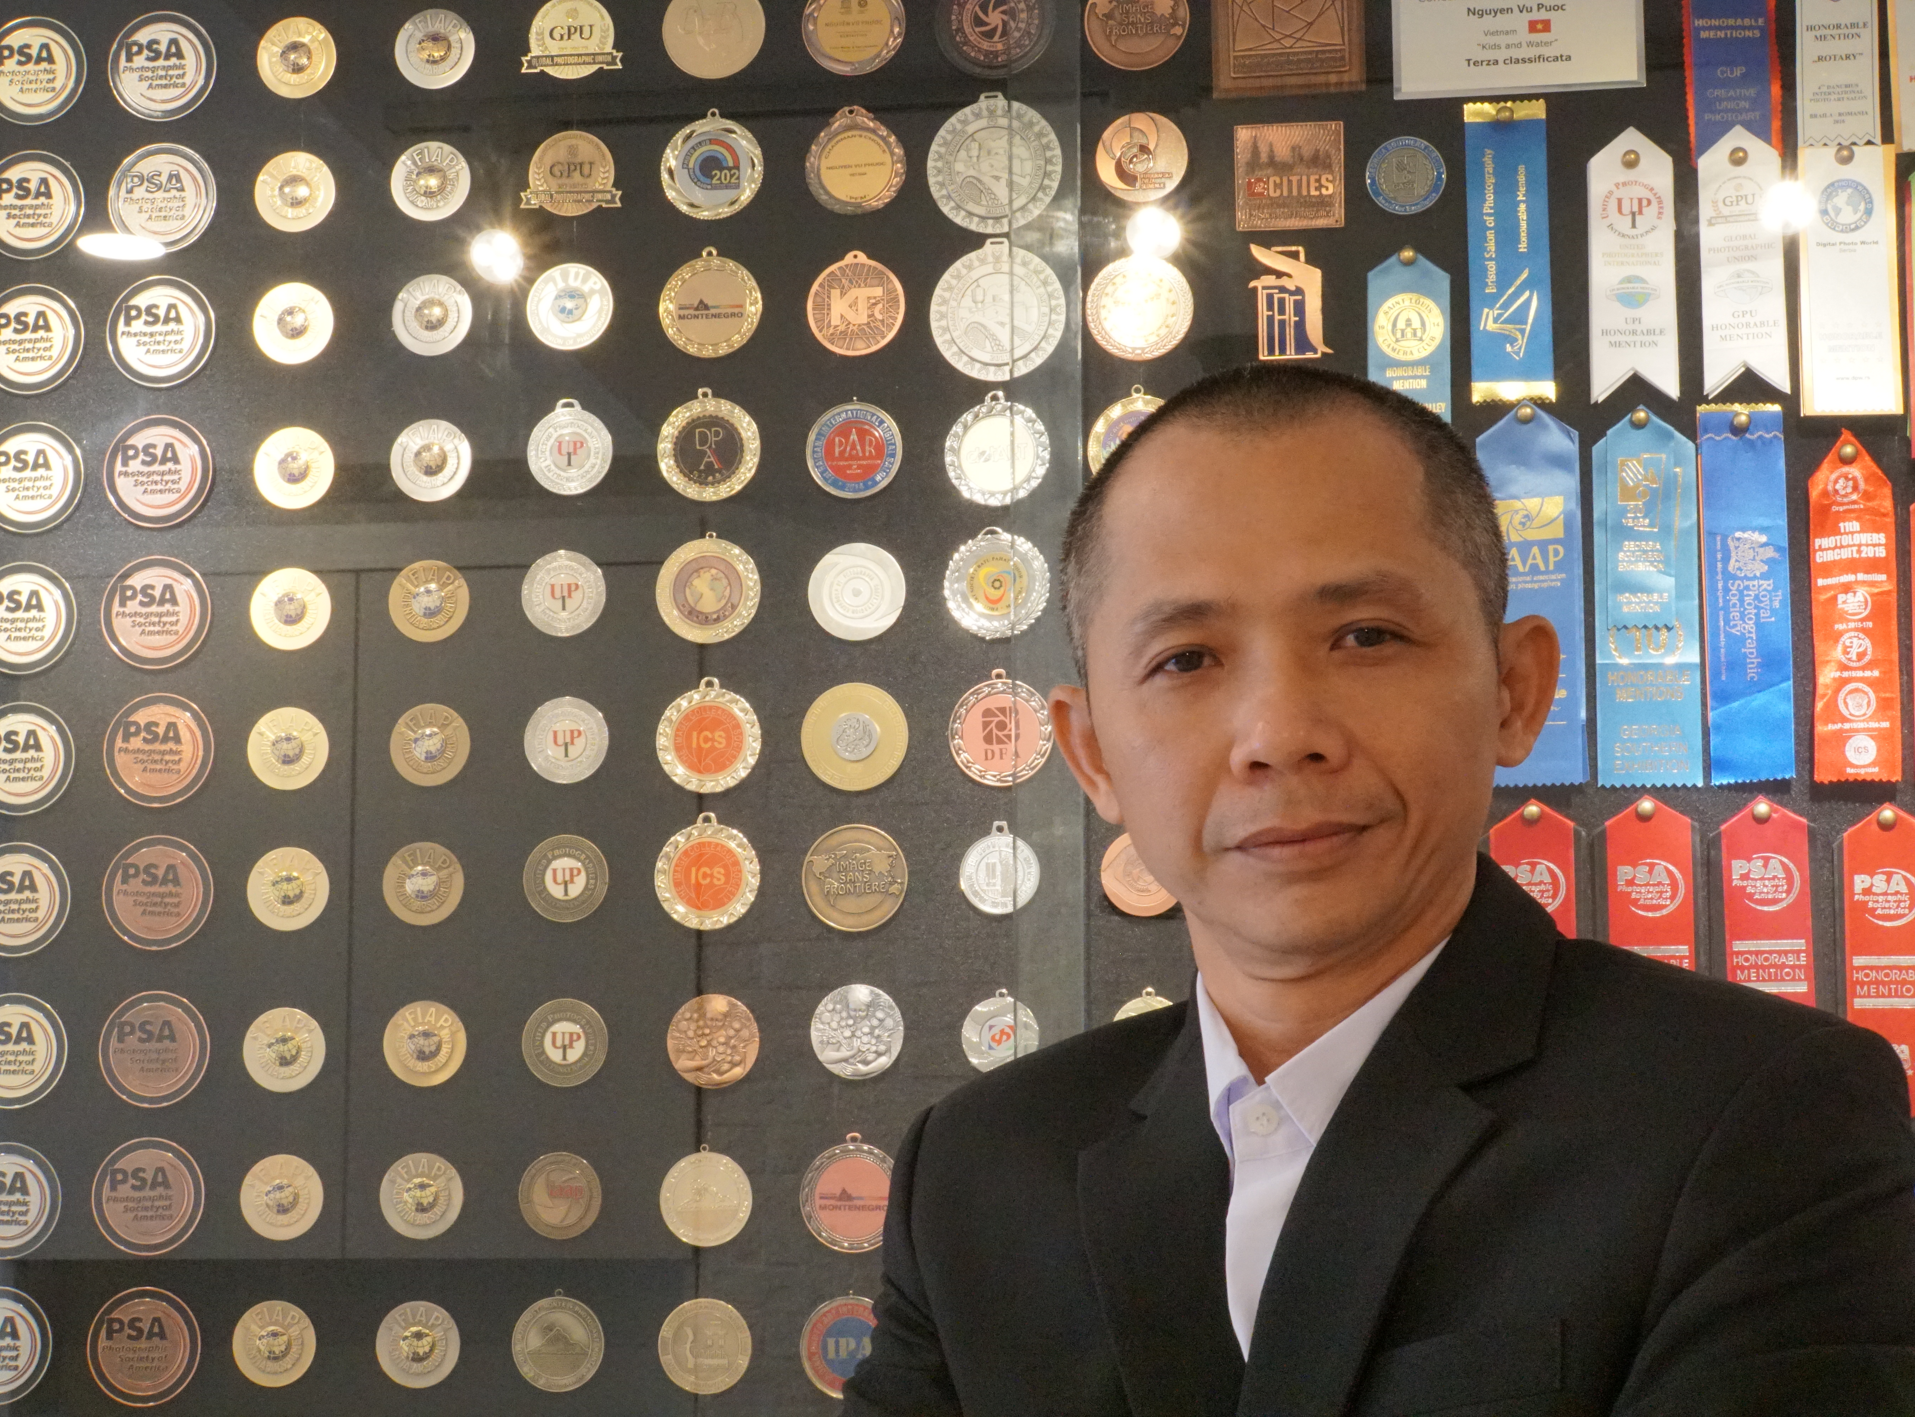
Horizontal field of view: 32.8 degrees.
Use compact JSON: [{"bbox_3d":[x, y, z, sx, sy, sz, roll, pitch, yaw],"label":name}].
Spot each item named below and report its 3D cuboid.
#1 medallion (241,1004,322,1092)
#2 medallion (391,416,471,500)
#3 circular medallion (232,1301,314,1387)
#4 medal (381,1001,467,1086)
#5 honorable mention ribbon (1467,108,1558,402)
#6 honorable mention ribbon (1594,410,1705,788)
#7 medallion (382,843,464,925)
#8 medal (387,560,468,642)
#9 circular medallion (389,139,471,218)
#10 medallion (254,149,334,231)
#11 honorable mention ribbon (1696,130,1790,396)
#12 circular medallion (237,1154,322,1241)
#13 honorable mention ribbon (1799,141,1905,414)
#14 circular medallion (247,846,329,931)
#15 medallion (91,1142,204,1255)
[{"bbox_3d":[-0.402,0.203,1.935,0.049,0.050,0.007,-1,-6,7],"label":"medallion"},{"bbox_3d":[-0.313,-0.148,1.931,0.050,0.050,0.005,-1,-7,7],"label":"medallion"},{"bbox_3d":[-0.423,0.393,2.006,0.052,0.053,0.005,-1,-7,7],"label":"circular medallion"},{"bbox_3d":[-0.319,0.201,1.942,0.051,0.051,0.006,-1,-7,7],"label":"medal"},{"bbox_3d":[0.338,-0.280,1.985,0.051,0.189,0.005,-1,-7,7],"label":"honorable mention ribbon"},{"bbox_3d":[0.406,-0.067,1.909,0.060,0.227,0.006,-1,-6,7],"label":"honorable mention ribbon"},{"bbox_3d":[-0.319,0.105,1.935,0.049,0.049,0.007,-1,-6,7],"label":"medallion"},{"bbox_3d":[-0.335,-0.068,2.047,0.053,0.052,0.005,-1,-7,7],"label":"medal"},{"bbox_3d":[-0.317,-0.317,1.952,0.050,0.050,0.005,-1,-7,7],"label":"circular medallion"},{"bbox_3d":[-0.407,-0.319,1.992,0.050,0.050,0.007,-1,-6,7],"label":"medallion"},{"bbox_3d":[0.461,-0.264,1.901,0.049,0.161,0.007,-1,-7,7],"label":"honorable mention ribbon"},{"bbox_3d":[-0.411,0.298,1.976,0.052,0.052,0.005,-1,-6,7],"label":"circular medallion"},{"bbox_3d":[0.514,-0.247,1.870,0.056,0.160,0.004,-1,-6,7],"label":"honorable mention ribbon"},{"bbox_3d":[-0.411,0.111,1.996,0.052,0.052,0.005,-1,-6,7],"label":"circular medallion"},{"bbox_3d":[-0.506,0.306,2.025,0.073,0.070,0.008,-1,-7,7],"label":"medallion"}]

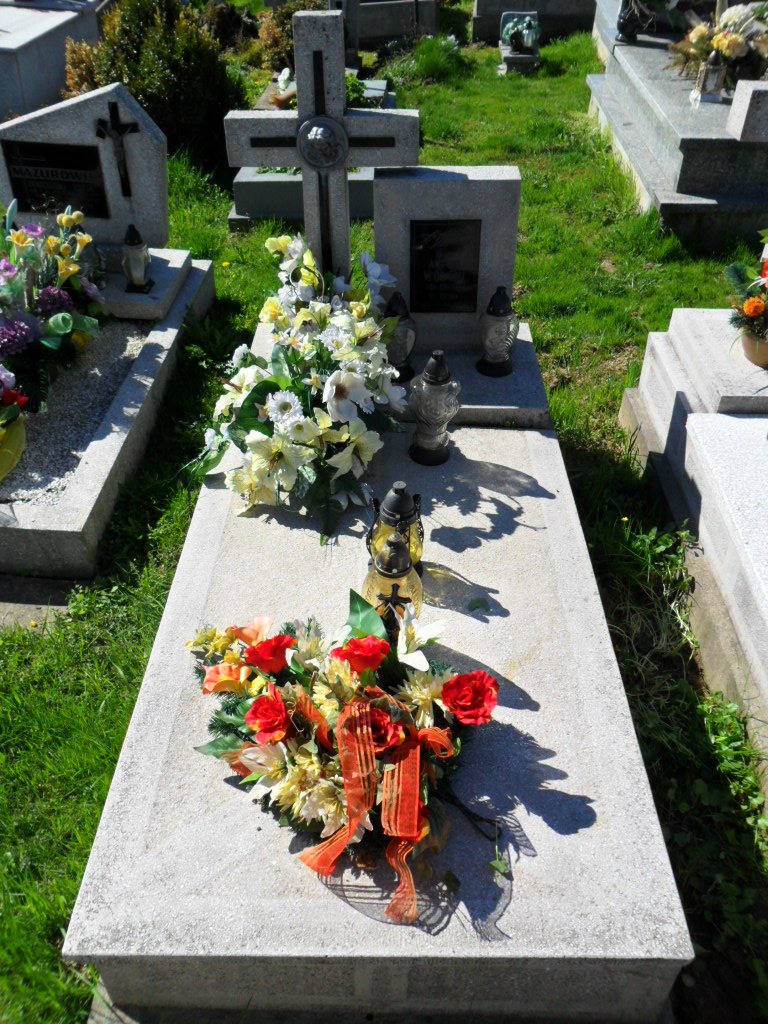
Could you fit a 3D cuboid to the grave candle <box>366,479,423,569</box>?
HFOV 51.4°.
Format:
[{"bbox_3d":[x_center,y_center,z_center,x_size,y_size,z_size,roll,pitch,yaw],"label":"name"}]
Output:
[{"bbox_3d":[0.034,0.035,1.775,0.127,0.237,0.116,0,40,1],"label":"grave candle"}]

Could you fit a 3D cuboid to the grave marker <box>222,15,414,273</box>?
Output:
[{"bbox_3d":[-0.165,-0.905,2.285,0.518,0.892,0.073,0,40,1],"label":"grave marker"}]

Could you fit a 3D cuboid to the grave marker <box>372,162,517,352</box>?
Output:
[{"bbox_3d":[0.180,-0.746,2.386,0.409,0.512,0.113,0,40,1],"label":"grave marker"}]

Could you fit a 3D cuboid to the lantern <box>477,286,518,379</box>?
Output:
[{"bbox_3d":[0.334,-0.533,2.332,0.118,0.255,0.114,0,40,1],"label":"lantern"}]

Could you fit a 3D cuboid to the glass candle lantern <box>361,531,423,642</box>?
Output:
[{"bbox_3d":[0.018,0.160,1.592,0.122,0.284,0.119,0,40,1],"label":"glass candle lantern"}]

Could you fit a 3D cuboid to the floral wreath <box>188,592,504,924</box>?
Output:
[{"bbox_3d":[-0.100,0.387,1.367,0.594,0.228,0.522,0,40,1],"label":"floral wreath"}]

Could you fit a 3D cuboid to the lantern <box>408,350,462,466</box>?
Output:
[{"bbox_3d":[0.125,-0.276,2.086,0.136,0.312,0.119,0,40,1],"label":"lantern"}]

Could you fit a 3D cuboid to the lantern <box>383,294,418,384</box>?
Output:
[{"bbox_3d":[0.040,-0.509,2.310,0.112,0.251,0.110,0,40,1],"label":"lantern"}]

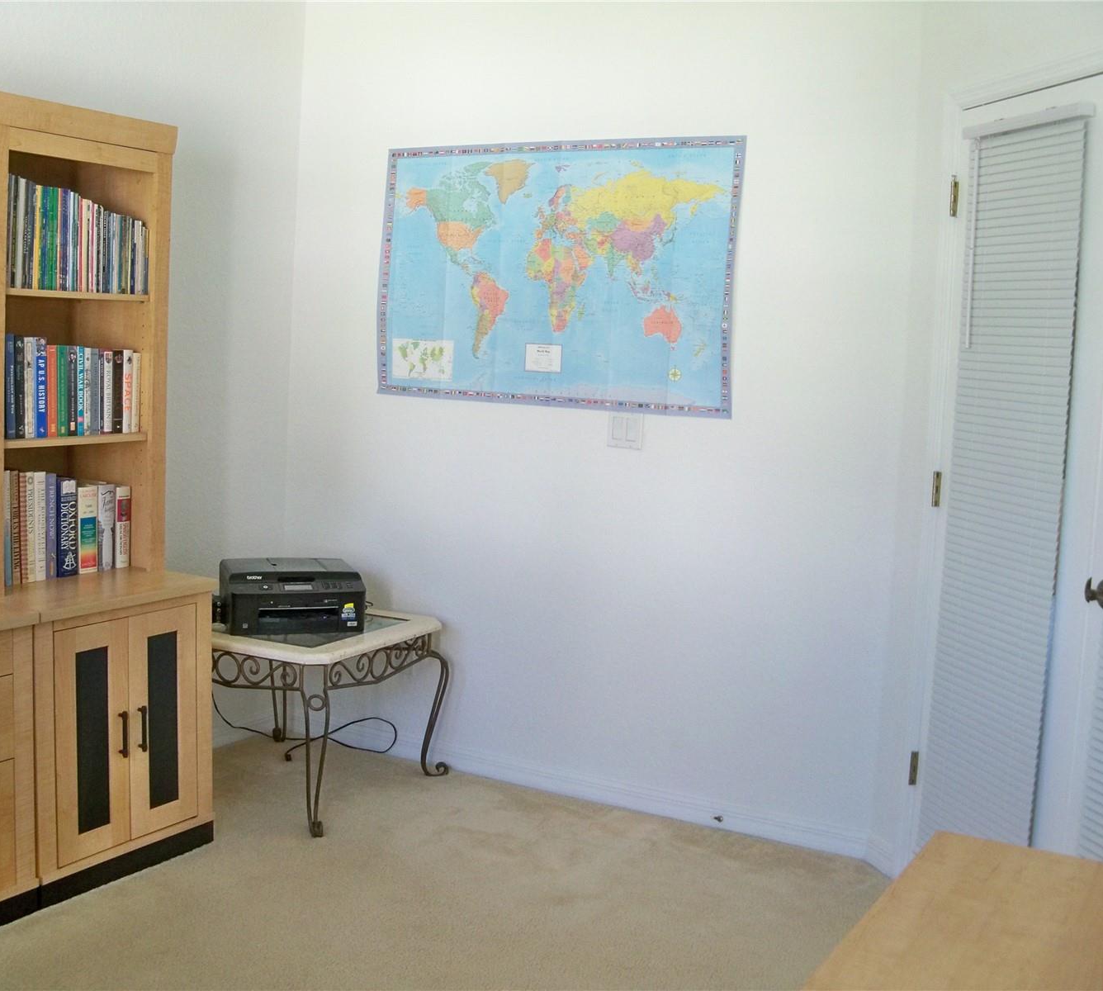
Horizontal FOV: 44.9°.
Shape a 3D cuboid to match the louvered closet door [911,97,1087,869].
[{"bbox_3d":[1.048,0.050,3.101,0.050,1.860,0.530,1,6,-16],"label":"louvered closet door"}]

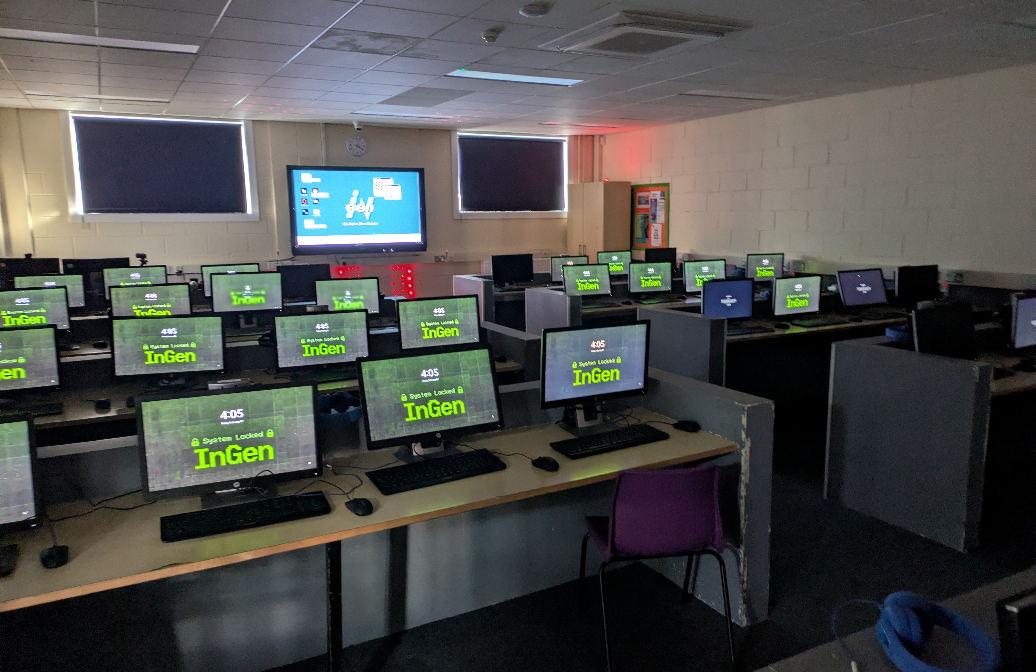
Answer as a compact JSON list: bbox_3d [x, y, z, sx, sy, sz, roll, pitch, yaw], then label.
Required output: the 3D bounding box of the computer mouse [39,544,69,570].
[{"bbox_3d":[-1.177,0.559,1.899,0.062,0.036,0.104,-5,11,-25],"label":"computer mouse"}]

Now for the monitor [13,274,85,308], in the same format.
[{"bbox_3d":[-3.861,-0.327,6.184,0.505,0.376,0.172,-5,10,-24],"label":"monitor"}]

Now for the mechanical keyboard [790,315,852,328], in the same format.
[{"bbox_3d":[2.279,-0.102,5.597,0.445,0.028,0.145,-5,11,-26],"label":"mechanical keyboard"}]

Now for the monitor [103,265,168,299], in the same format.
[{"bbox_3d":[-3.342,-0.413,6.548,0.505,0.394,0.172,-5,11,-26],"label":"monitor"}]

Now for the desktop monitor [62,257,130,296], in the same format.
[{"bbox_3d":[-3.964,-0.564,7.076,0.548,0.330,0.050,-6,11,-28],"label":"desktop monitor"}]

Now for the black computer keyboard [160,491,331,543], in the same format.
[{"bbox_3d":[-0.763,0.504,2.111,0.441,0.026,0.144,-5,11,-25],"label":"black computer keyboard"}]

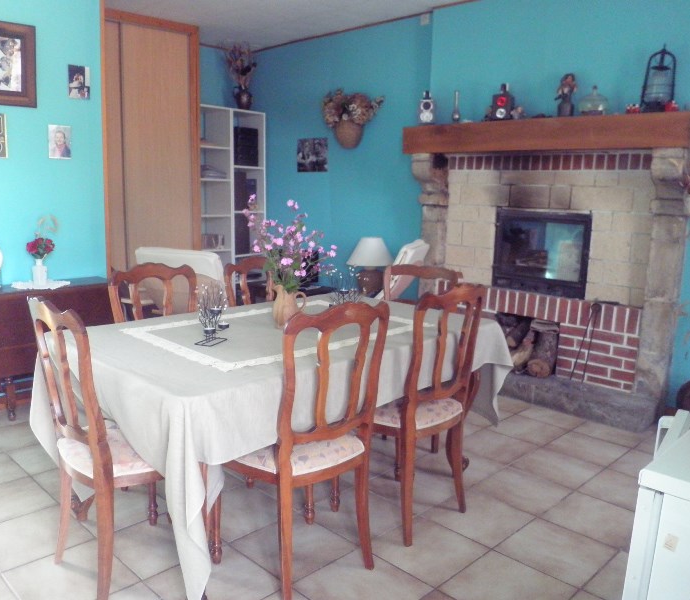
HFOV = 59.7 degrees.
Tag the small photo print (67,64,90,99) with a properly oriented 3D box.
[{"bbox_3d":[-1.588,-1.299,3.597,0.122,0.181,0.005,-8,13,-44],"label":"small photo print"}]

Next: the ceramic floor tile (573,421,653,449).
[{"bbox_3d":[1.548,0.763,3.458,0.340,0.010,0.340,-8,13,-44],"label":"ceramic floor tile"}]

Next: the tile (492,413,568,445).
[{"bbox_3d":[1.059,0.751,3.453,0.340,0.010,0.340,-8,13,-44],"label":"tile"}]

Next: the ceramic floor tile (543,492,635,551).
[{"bbox_3d":[1.033,0.901,2.469,0.340,0.010,0.340,-8,13,-44],"label":"ceramic floor tile"}]

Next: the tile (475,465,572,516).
[{"bbox_3d":[0.795,0.858,2.709,0.340,0.010,0.340,-8,13,-44],"label":"tile"}]

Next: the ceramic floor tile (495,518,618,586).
[{"bbox_3d":[0.788,0.934,2.231,0.340,0.010,0.340,-8,13,-44],"label":"ceramic floor tile"}]

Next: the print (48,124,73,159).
[{"bbox_3d":[-1.691,-0.937,3.569,0.130,0.197,0.006,-7,13,-42],"label":"print"}]

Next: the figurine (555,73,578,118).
[{"bbox_3d":[1.341,-1.241,3.638,0.130,0.260,0.110,8,11,33],"label":"figurine"}]

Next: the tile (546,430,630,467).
[{"bbox_3d":[1.301,0.796,3.216,0.340,0.010,0.340,-8,13,-44],"label":"tile"}]

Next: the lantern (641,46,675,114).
[{"bbox_3d":[1.749,-1.238,3.353,0.190,0.349,0.175,10,12,41],"label":"lantern"}]

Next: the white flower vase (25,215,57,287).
[{"bbox_3d":[-1.752,-0.282,3.475,0.170,0.400,0.160,-8,13,-44],"label":"white flower vase"}]

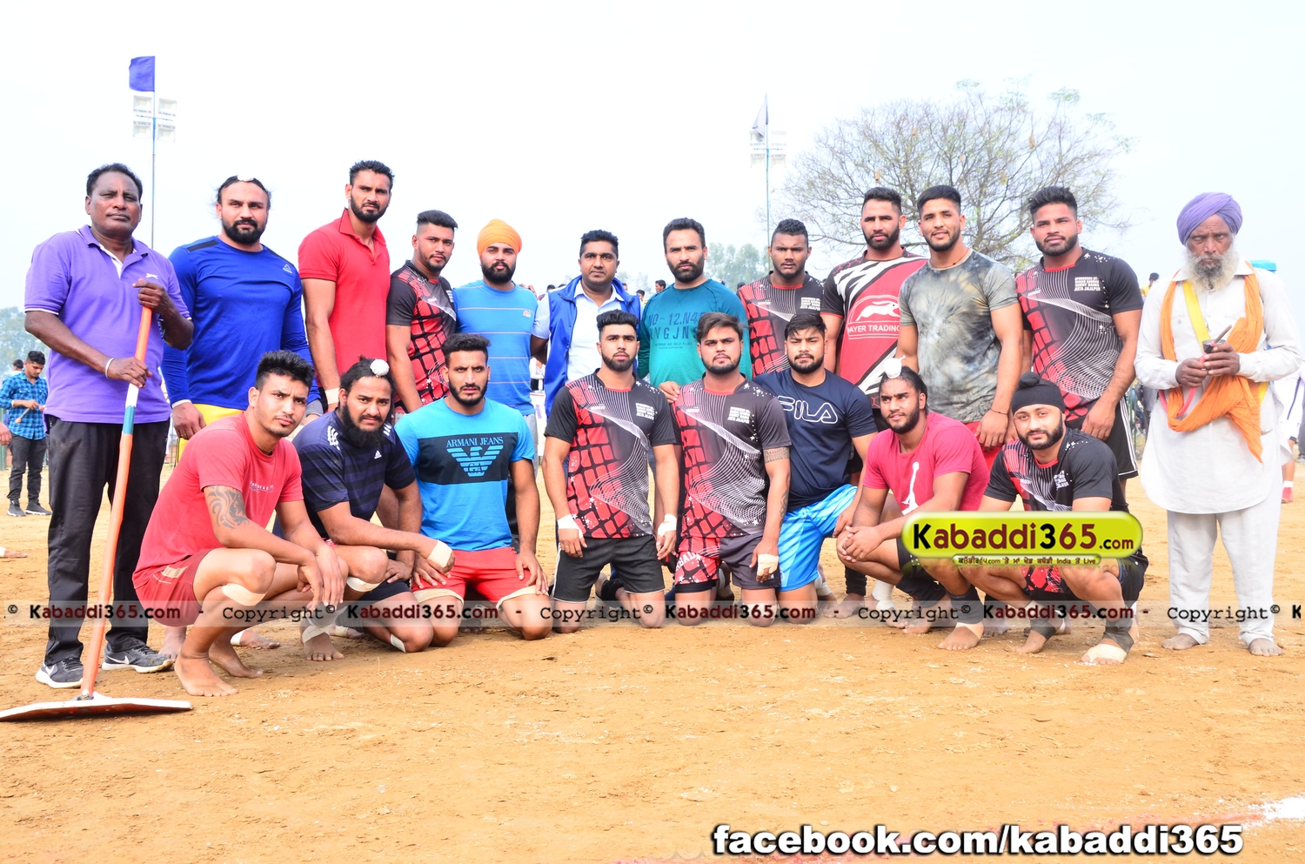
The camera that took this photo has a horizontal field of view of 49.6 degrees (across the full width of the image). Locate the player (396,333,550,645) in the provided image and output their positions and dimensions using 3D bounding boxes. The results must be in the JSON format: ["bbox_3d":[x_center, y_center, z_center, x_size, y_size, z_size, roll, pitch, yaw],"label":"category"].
[{"bbox_3d":[-0.745,0.220,5.830,0.620,1.230,0.620,0,0,-10],"label":"player"}]

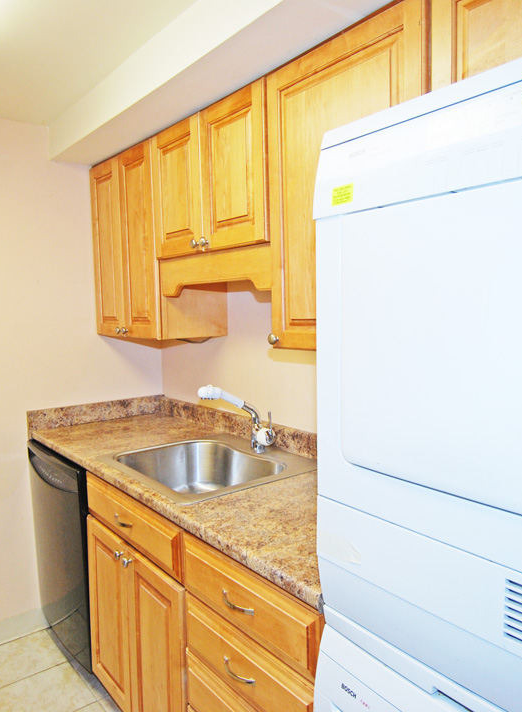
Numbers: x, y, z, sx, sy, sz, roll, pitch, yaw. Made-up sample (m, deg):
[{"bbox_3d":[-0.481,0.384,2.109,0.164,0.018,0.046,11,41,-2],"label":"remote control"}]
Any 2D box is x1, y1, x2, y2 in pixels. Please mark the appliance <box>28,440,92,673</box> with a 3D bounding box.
[{"bbox_3d":[-0.599,0.788,2.351,0.608,0.816,0.588,-4,6,-39],"label":"appliance"}]

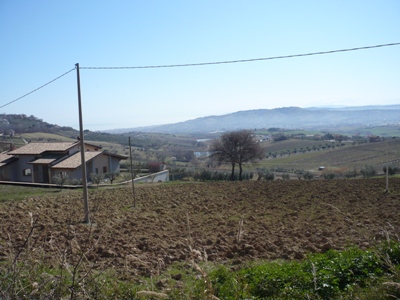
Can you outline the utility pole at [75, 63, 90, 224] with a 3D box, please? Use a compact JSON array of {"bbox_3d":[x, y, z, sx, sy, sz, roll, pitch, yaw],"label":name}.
[{"bbox_3d":[-5.444,-0.244,18.746,0.230,7.460,0.220,-2,4,0],"label":"utility pole"}]

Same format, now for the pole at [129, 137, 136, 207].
[{"bbox_3d":[-5.317,1.727,31.813,0.140,5.510,0.140,-4,4,0],"label":"pole"}]

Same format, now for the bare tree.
[{"bbox_3d":[7.203,1.077,77.672,10.320,9.630,9.490,-1,4,0],"label":"bare tree"}]

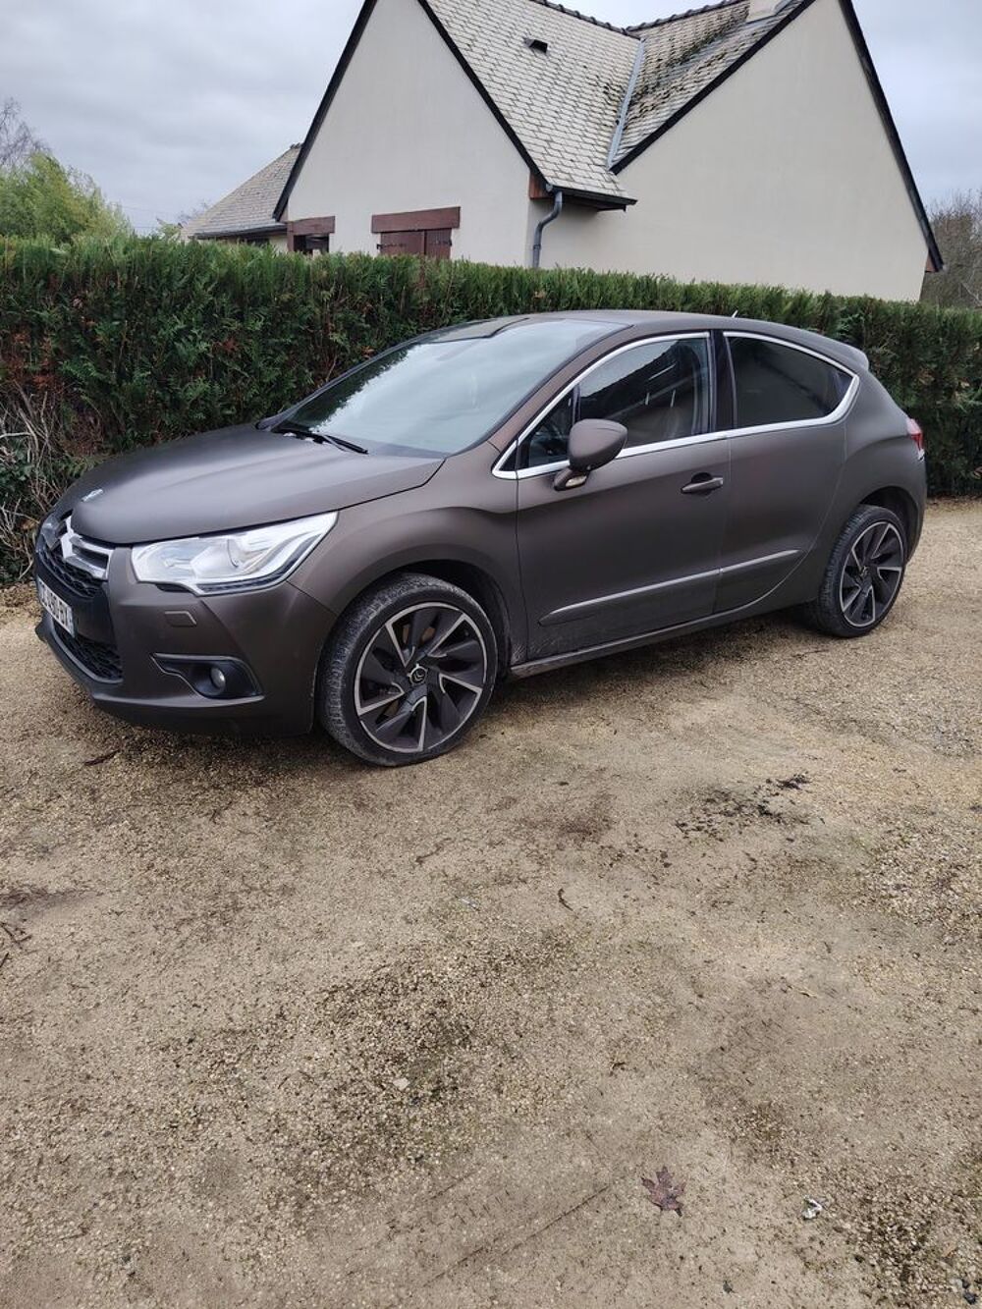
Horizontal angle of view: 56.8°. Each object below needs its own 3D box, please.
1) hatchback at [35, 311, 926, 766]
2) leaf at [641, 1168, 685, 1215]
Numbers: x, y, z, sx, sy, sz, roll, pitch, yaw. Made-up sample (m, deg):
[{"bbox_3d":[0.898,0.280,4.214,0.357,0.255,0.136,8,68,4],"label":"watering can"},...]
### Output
[{"bbox_3d":[0.232,-0.780,4.241,4.275,1.535,1.980,-13,23,-34],"label":"hatchback"},{"bbox_3d":[0.307,0.942,1.603,0.078,0.014,0.098,-1,19,-7],"label":"leaf"}]

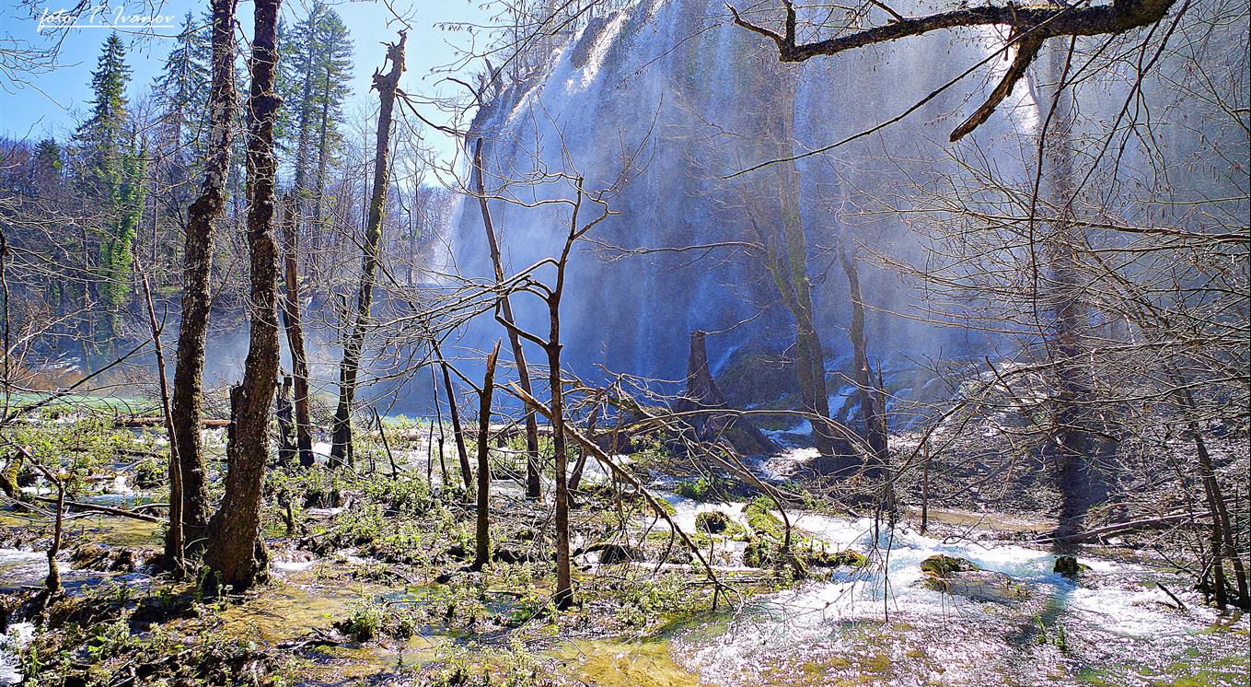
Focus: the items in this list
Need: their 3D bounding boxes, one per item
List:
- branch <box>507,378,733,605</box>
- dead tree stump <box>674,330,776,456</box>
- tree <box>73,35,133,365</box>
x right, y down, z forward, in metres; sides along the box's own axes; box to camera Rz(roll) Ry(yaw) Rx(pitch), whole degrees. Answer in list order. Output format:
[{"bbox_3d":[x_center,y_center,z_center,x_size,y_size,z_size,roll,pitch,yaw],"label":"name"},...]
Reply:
[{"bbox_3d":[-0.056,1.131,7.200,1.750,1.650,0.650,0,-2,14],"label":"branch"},{"bbox_3d":[1.780,0.868,16.800,1.800,2.250,1.500,0,-1,6],"label":"dead tree stump"},{"bbox_3d":[-29.570,-8.434,53.000,3.600,18.300,3.600,0,-1,0],"label":"tree"}]

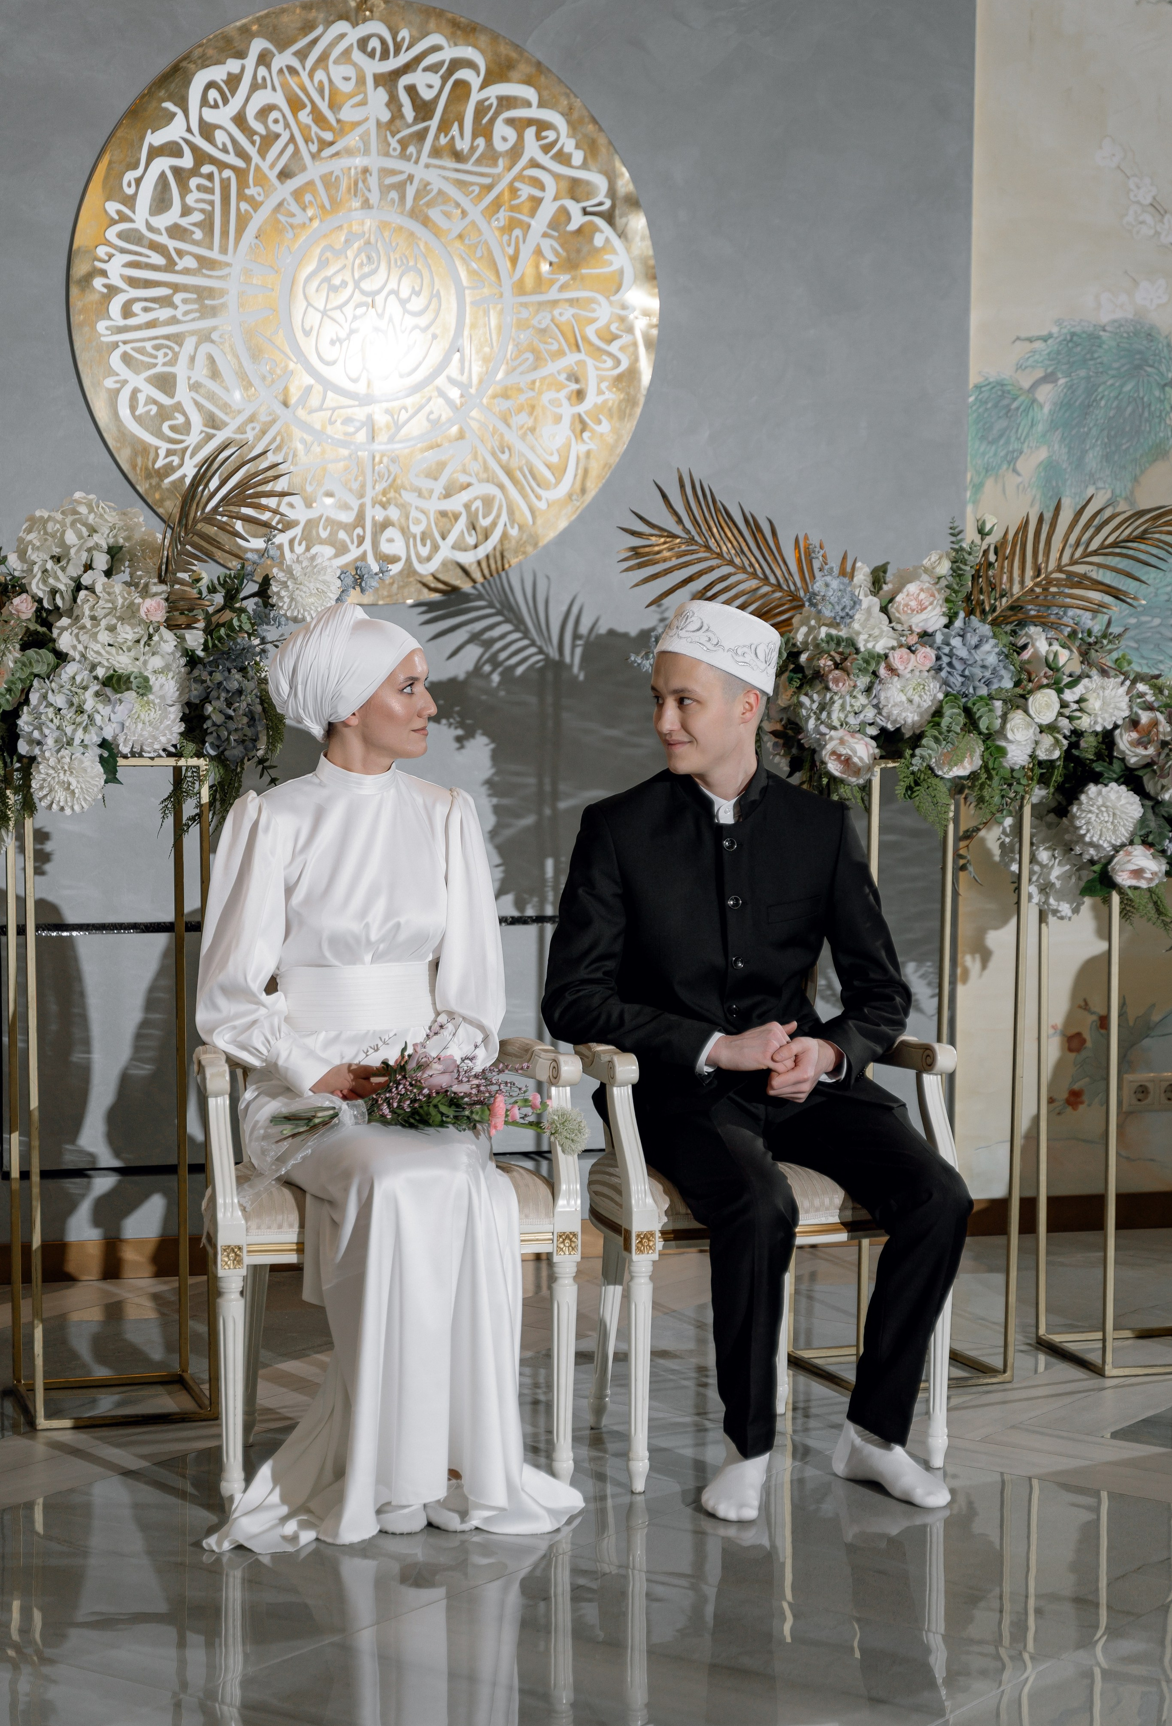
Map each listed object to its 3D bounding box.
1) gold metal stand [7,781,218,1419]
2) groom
[{"bbox_3d":[-0.801,0.372,5.462,0.303,1.095,0.300,-1,5,-17],"label":"gold metal stand"},{"bbox_3d":[0.253,0.273,5.075,0.600,1.370,0.700,-1,5,-15],"label":"groom"}]

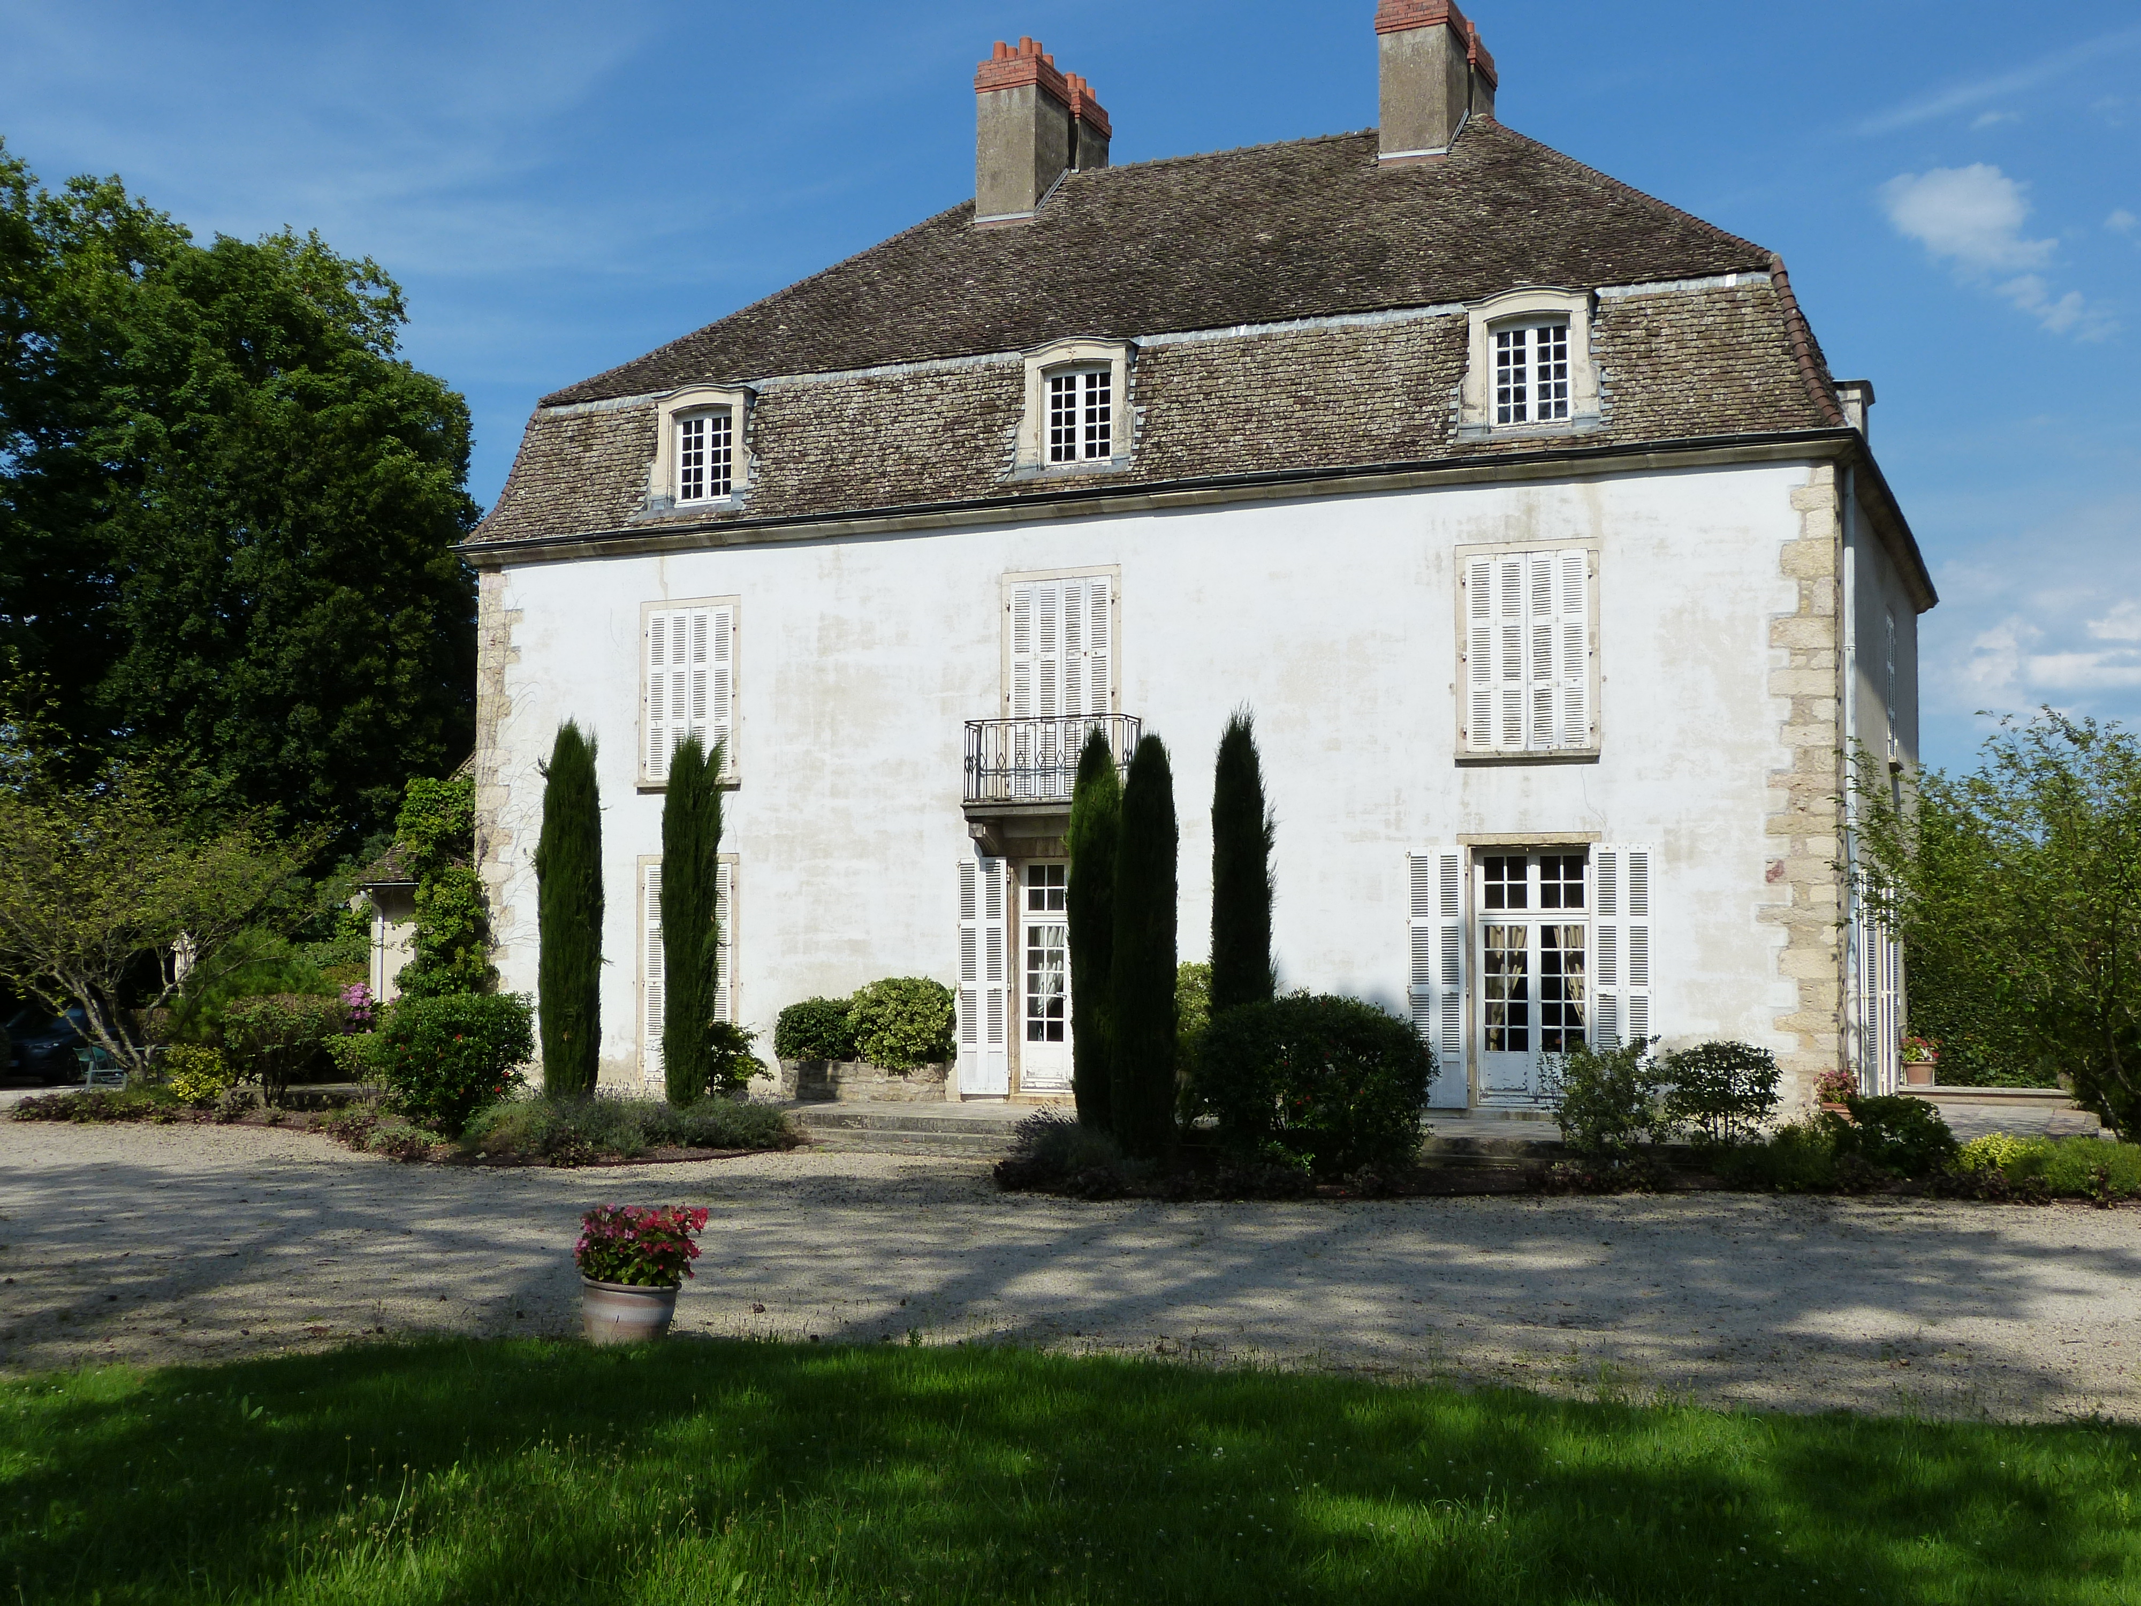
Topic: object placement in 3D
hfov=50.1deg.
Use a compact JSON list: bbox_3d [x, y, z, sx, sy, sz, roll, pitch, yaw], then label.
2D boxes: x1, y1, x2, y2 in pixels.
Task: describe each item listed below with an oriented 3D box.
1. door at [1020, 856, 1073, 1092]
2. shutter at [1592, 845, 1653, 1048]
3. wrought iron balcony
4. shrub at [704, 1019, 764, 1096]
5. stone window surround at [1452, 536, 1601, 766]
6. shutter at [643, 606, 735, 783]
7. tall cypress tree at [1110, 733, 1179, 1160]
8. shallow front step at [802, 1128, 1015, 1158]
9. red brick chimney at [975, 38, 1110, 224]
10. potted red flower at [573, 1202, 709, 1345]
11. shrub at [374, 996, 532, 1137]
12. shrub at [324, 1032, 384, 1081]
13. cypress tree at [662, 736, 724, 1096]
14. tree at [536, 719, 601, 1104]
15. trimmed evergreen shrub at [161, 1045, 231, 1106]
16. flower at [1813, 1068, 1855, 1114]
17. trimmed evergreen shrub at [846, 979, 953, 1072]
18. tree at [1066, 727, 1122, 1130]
[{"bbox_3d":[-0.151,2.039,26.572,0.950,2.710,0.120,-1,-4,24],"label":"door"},{"bbox_3d":[5.630,1.771,23.289,0.622,2.735,0.045,-1,-4,24],"label":"shutter"},{"bbox_3d":[-0.223,-0.482,25.812,2.014,0.921,0.503,-2,-4,24],"label":"wrought iron balcony"},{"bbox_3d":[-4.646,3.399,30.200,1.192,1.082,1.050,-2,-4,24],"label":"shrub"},{"bbox_3d":[4.781,-1.568,23.957,1.531,2.370,0.200,-1,-4,24],"label":"stone window surround"},{"bbox_3d":[-4.677,-1.340,28.098,1.226,2.099,0.062,-2,-4,24],"label":"shutter"},{"bbox_3d":[0.708,1.408,22.021,0.632,4.098,0.632,0,-3,0],"label":"tall cypress tree"},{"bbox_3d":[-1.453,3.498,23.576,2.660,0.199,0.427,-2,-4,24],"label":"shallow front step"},{"bbox_3d":[-0.325,-9.402,33.340,0.978,2.763,2.913,-1,-4,24],"label":"red brick chimney"},{"bbox_3d":[-2.096,2.321,11.200,0.663,0.704,0.600,-2,-4,24],"label":"potted red flower"},{"bbox_3d":[-7.316,3.101,27.200,1.889,1.730,1.750,-2,-4,24],"label":"shrub"},{"bbox_3d":[-9.144,3.287,29.300,0.835,0.728,0.800,-2,-4,24],"label":"shrub"},{"bbox_3d":[-4.084,1.354,24.700,0.677,4.170,0.643,0,-4,0],"label":"cypress tree"},{"bbox_3d":[-5.481,1.283,25.080,0.715,4.344,0.679,-2,-4,24],"label":"tree"},{"bbox_3d":[-11.355,3.542,29.735,0.913,0.804,0.867,-2,-4,24],"label":"trimmed evergreen shrub"},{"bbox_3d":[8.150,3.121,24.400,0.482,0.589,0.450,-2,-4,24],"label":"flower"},{"bbox_3d":[-2.141,2.808,29.000,1.378,1.187,1.150,-2,-4,24],"label":"trimmed evergreen shrub"},{"bbox_3d":[0.261,1.387,23.009,0.593,4.246,0.593,0,-3,0],"label":"tree"}]

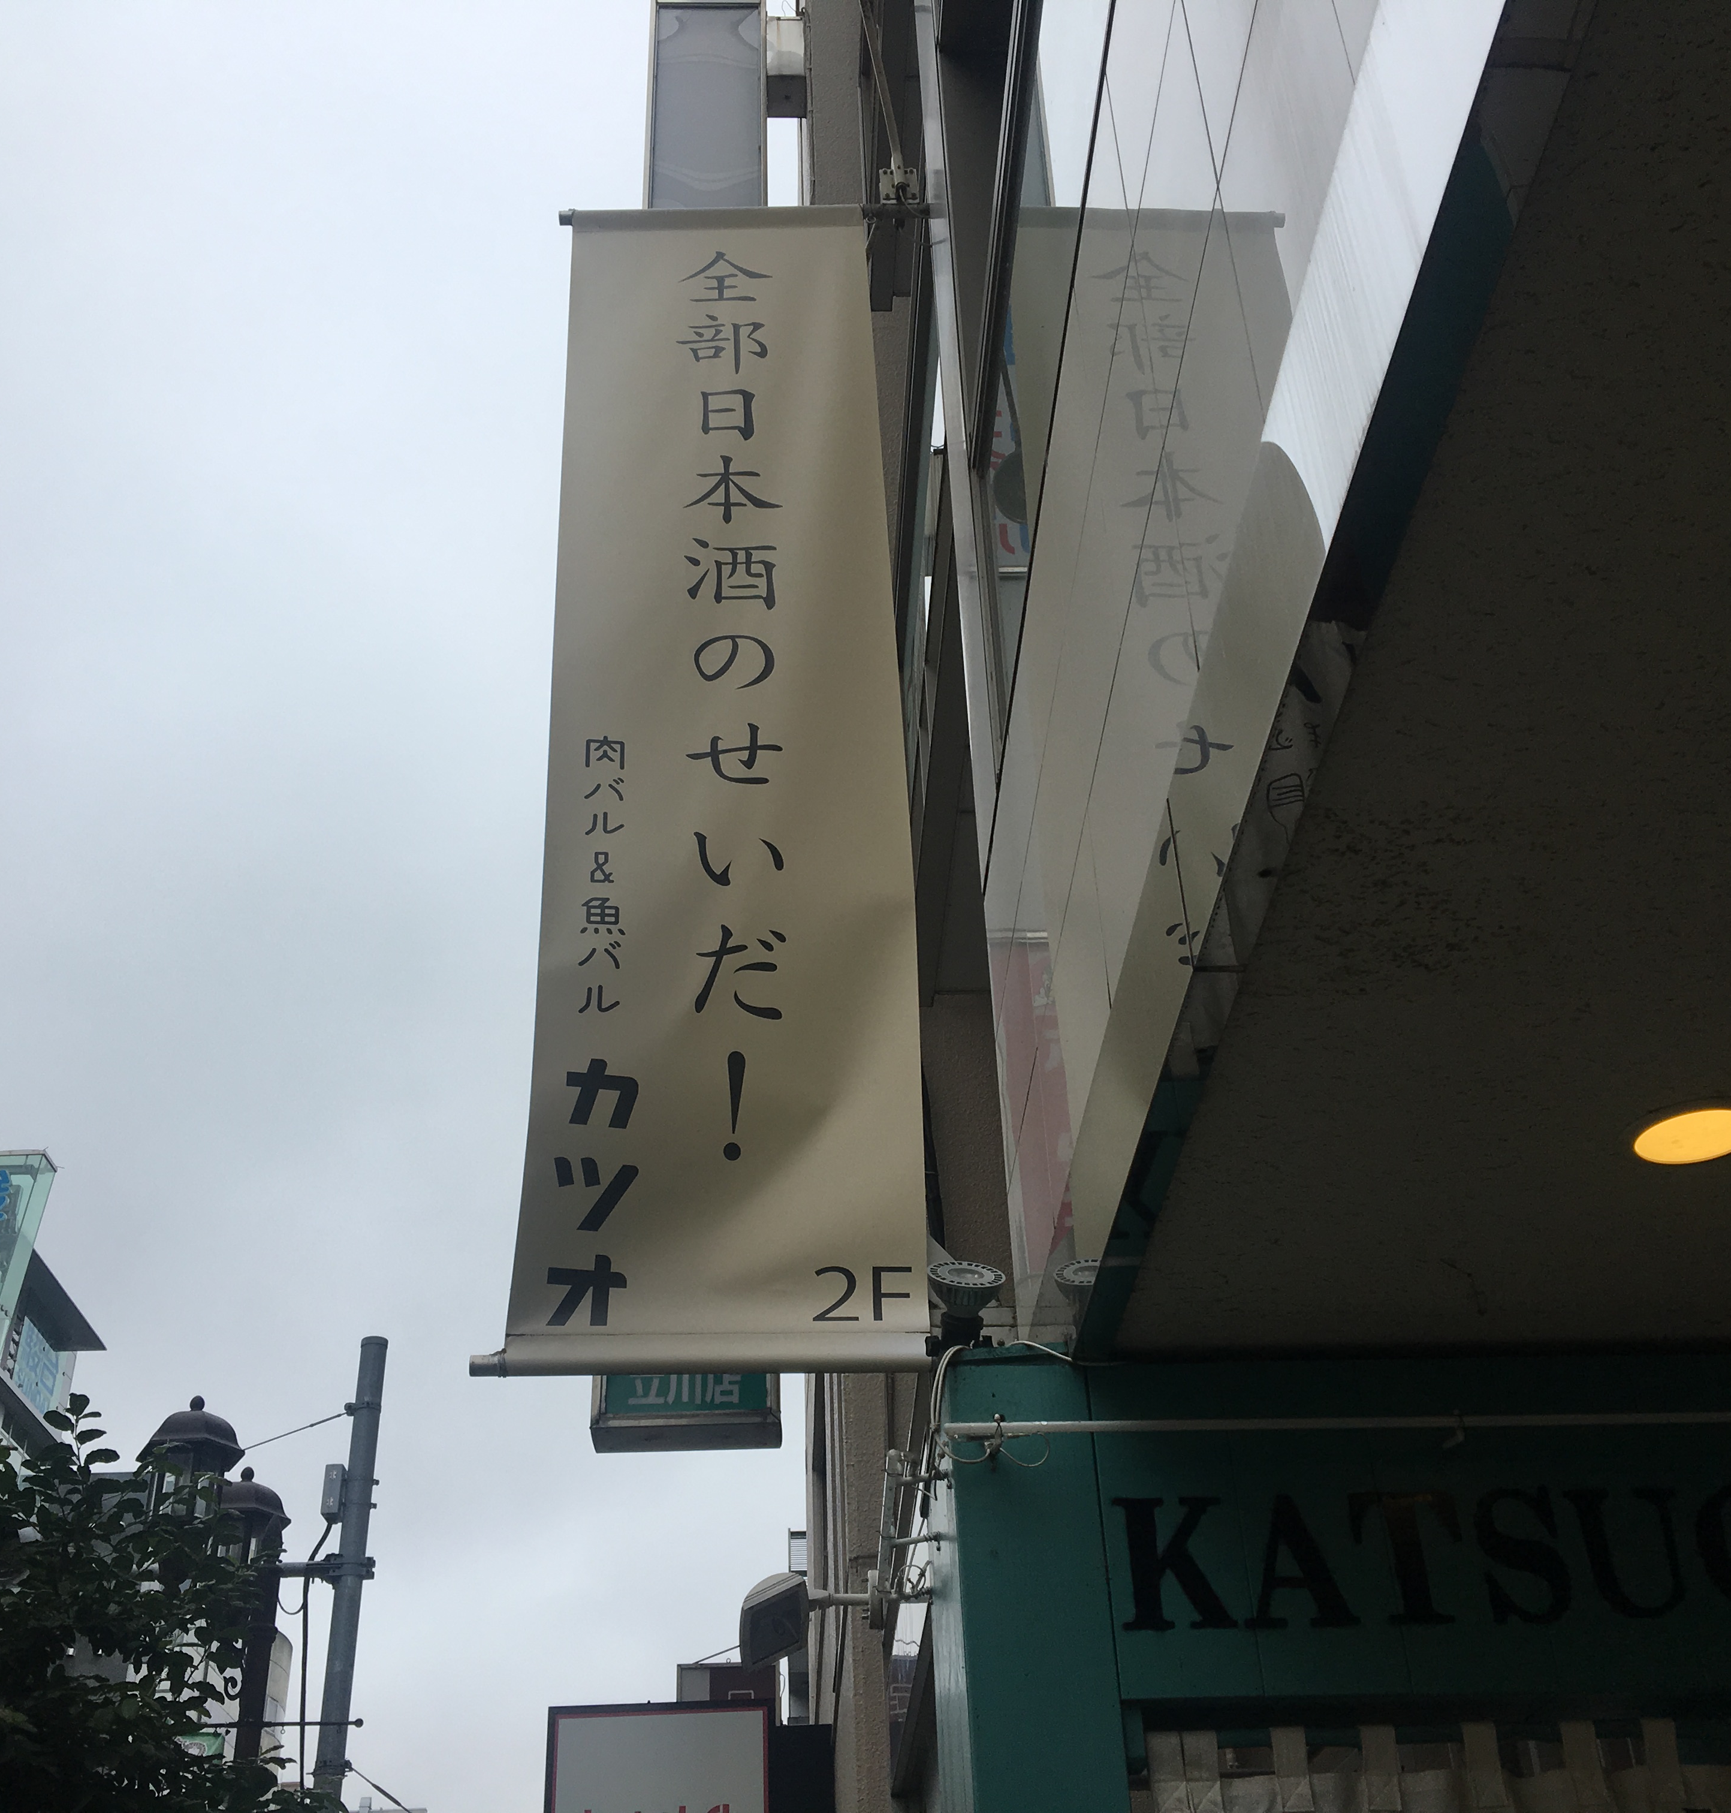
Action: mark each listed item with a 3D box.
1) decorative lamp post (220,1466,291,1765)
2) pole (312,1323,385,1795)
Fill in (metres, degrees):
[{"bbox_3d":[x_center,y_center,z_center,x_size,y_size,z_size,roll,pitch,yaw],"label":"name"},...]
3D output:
[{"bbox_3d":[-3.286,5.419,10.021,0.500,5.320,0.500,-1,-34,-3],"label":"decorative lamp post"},{"bbox_3d":[-3.278,5.897,12.199,0.190,6.940,0.190,-1,-34,-3],"label":"pole"}]

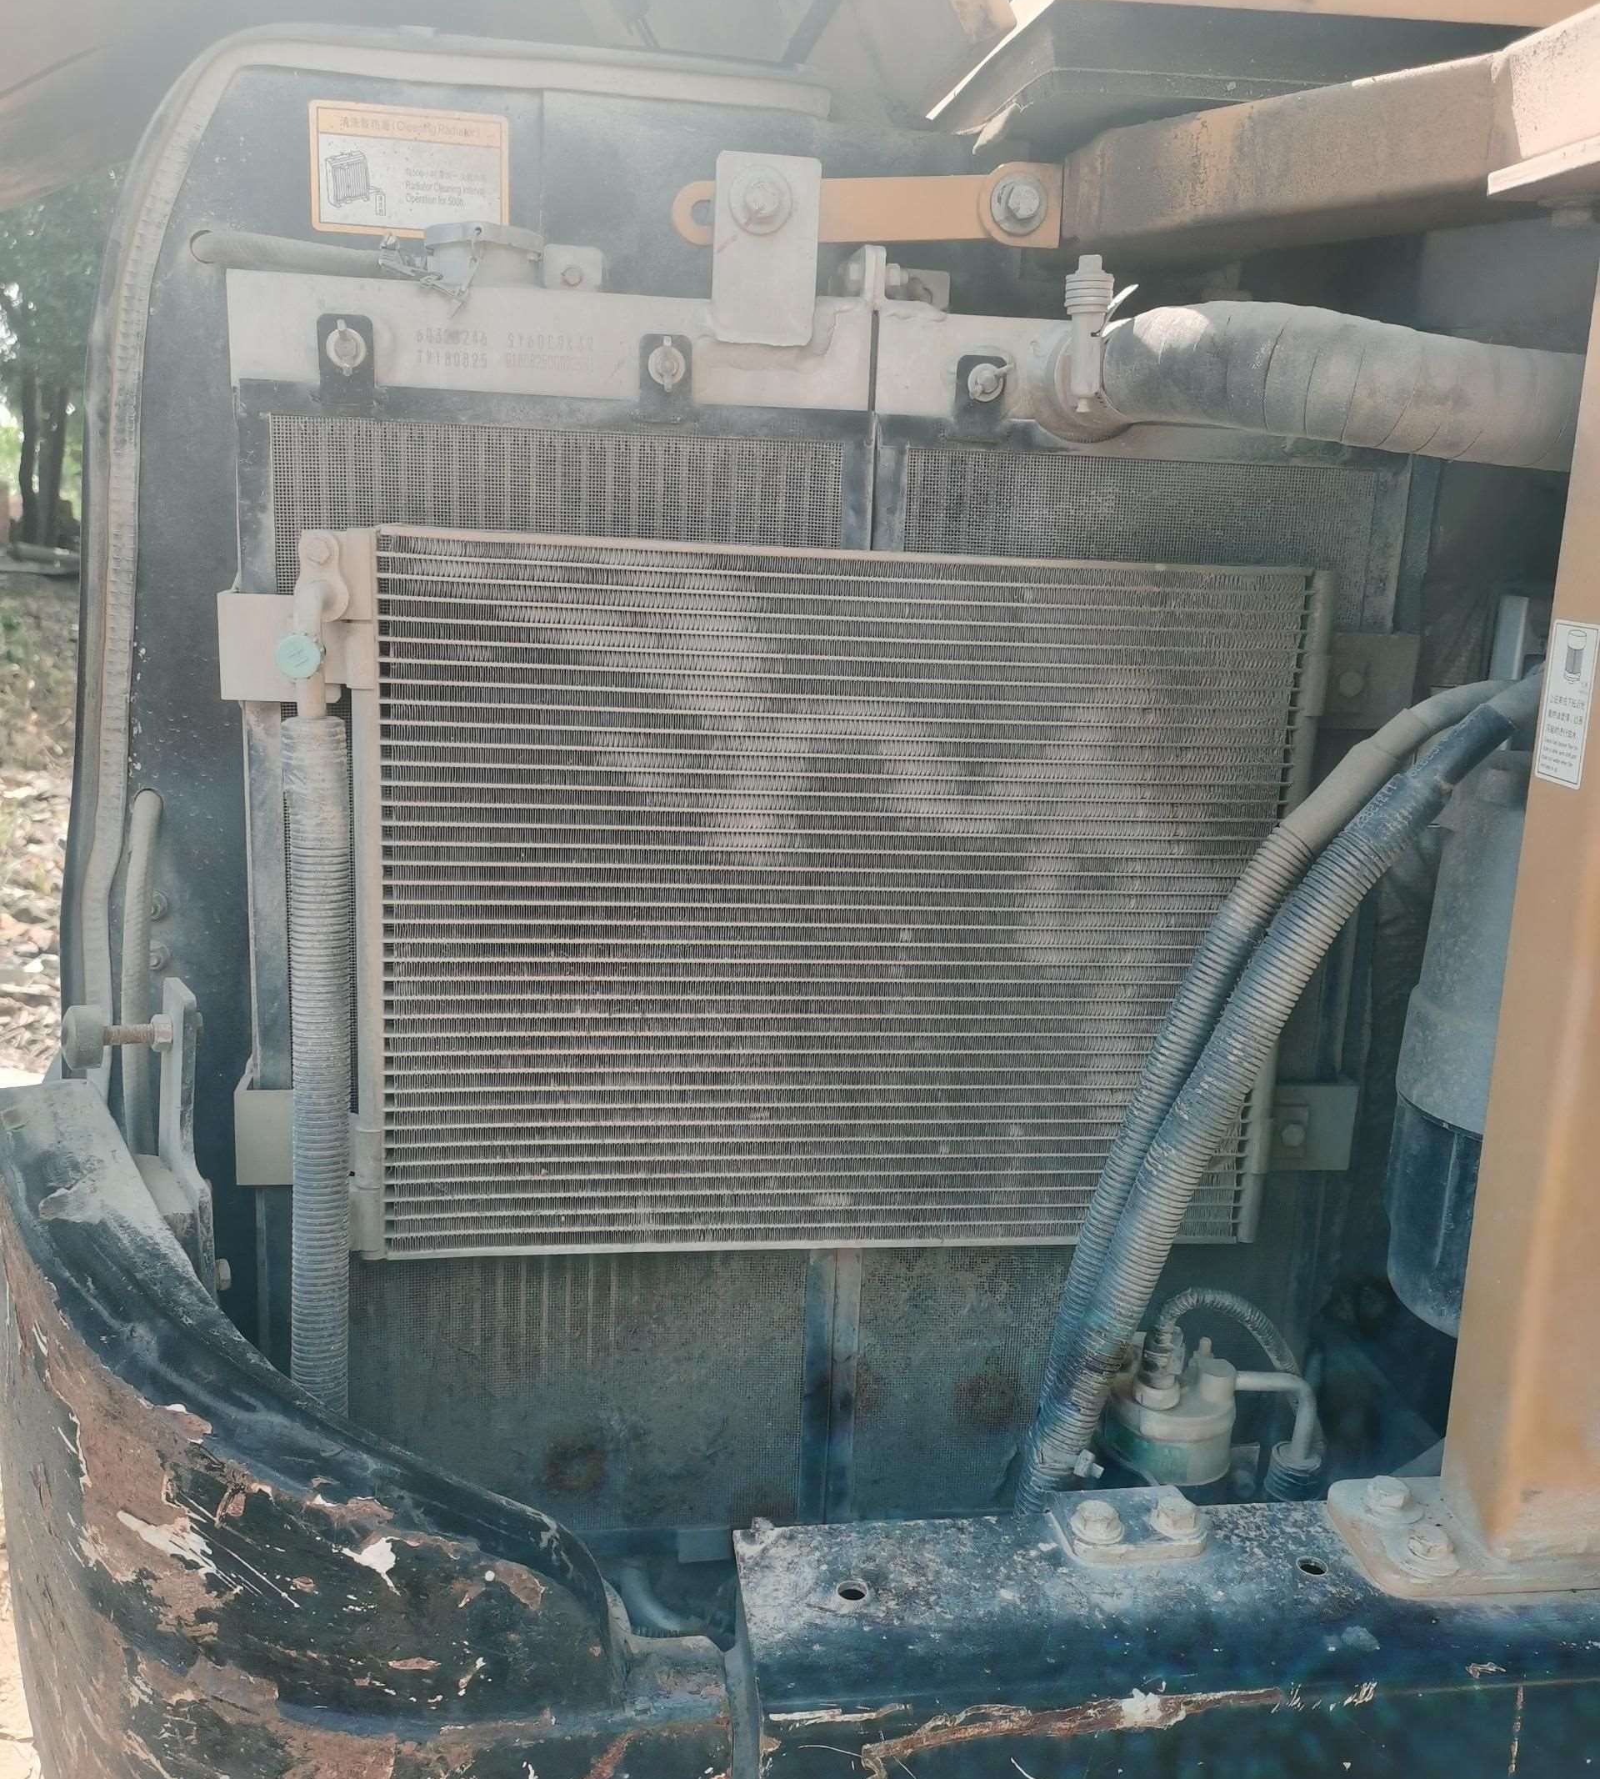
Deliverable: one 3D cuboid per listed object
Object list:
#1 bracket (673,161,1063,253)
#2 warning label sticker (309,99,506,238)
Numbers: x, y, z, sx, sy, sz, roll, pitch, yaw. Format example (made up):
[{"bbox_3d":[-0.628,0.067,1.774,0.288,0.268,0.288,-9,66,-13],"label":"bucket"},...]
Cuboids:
[{"bbox_3d":[0.040,-0.391,0.956,0.223,0.048,0.028,-1,14,-1],"label":"bracket"},{"bbox_3d":[-0.231,-0.425,0.986,0.115,0.072,0.003,1,14,-9],"label":"warning label sticker"}]

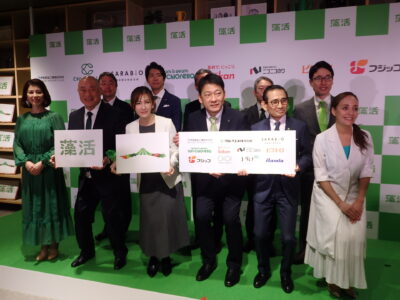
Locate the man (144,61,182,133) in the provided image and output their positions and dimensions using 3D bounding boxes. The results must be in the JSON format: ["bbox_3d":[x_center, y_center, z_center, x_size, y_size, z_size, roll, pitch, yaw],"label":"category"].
[{"bbox_3d":[-0.420,0.044,3.480,0.500,1.818,0.320,1,6,12],"label":"man"}]

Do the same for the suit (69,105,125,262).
[{"bbox_3d":[-0.854,0.268,3.003,0.540,1.366,0.400,1,6,8],"label":"suit"}]

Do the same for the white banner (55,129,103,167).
[{"bbox_3d":[-0.969,-0.010,2.772,0.420,0.297,0.012,-1,-1,11],"label":"white banner"}]

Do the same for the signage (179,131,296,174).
[{"bbox_3d":[0.240,0.018,2.463,0.850,0.300,0.015,0,3,21],"label":"signage"}]

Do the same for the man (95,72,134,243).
[{"bbox_3d":[-0.927,0.074,3.603,0.510,1.733,0.330,1,6,10],"label":"man"}]

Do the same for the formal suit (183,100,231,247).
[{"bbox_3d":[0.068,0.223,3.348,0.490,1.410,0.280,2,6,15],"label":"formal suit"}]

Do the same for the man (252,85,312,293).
[{"bbox_3d":[0.620,0.284,2.600,0.500,1.520,0.420,2,6,17],"label":"man"}]

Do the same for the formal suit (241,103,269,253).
[{"bbox_3d":[0.617,0.238,3.302,0.490,1.391,0.280,2,6,15],"label":"formal suit"}]

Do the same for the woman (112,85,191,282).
[{"bbox_3d":[-0.380,0.256,2.858,0.540,1.520,0.460,1,6,9],"label":"woman"}]

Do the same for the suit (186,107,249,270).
[{"bbox_3d":[0.134,0.326,2.721,0.500,1.290,0.390,2,6,18],"label":"suit"}]

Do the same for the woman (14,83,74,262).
[{"bbox_3d":[-1.370,0.183,3.123,0.500,1.611,0.380,1,6,10],"label":"woman"}]

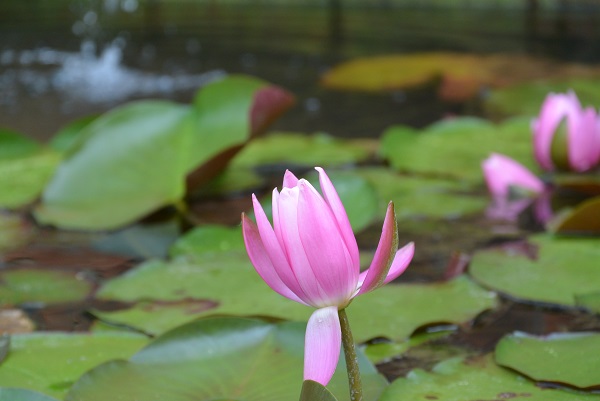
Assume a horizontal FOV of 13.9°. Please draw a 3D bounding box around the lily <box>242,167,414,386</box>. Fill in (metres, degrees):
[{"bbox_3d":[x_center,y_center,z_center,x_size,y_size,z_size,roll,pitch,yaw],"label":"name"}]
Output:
[{"bbox_3d":[0.016,0.043,1.400,0.098,0.123,0.094,0,11,0],"label":"lily"}]

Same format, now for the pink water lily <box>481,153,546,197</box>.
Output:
[{"bbox_3d":[0.190,-0.022,2.200,0.055,0.042,0.055,0,11,0],"label":"pink water lily"}]

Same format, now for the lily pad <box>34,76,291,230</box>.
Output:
[{"bbox_3d":[-0.119,-0.041,2.140,0.222,0.105,0.160,0,11,0],"label":"lily pad"}]

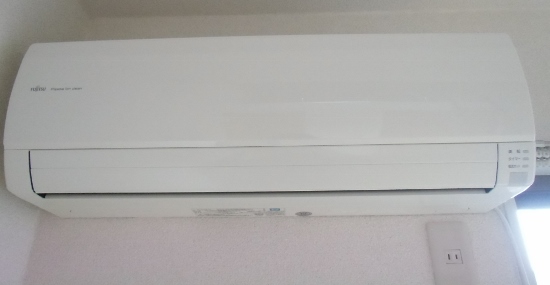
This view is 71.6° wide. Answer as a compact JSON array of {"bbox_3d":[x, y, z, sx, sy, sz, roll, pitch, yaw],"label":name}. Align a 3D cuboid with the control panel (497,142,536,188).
[{"bbox_3d":[0.344,0.033,0.550,0.053,0.060,0.018,-1,-2,1],"label":"control panel"}]

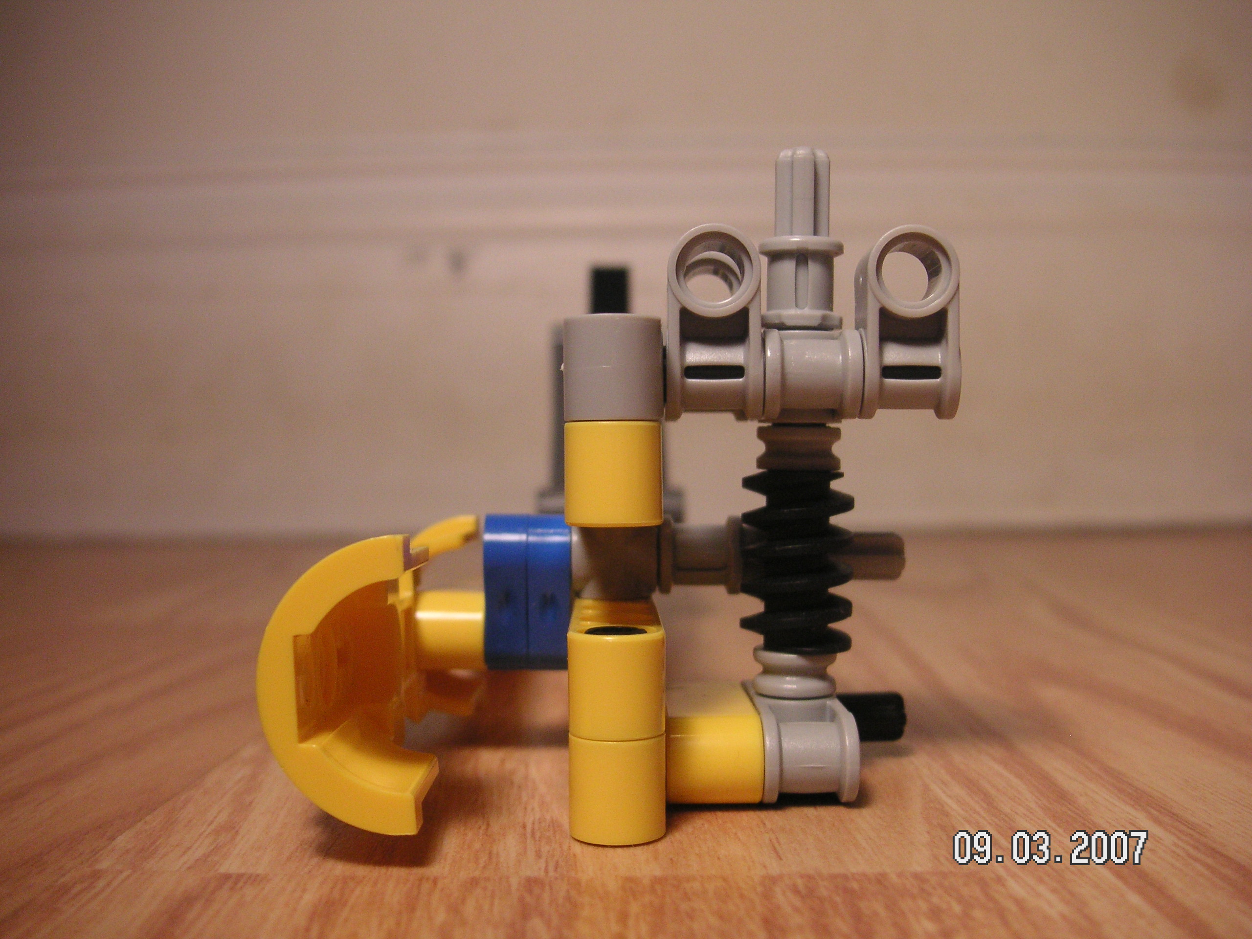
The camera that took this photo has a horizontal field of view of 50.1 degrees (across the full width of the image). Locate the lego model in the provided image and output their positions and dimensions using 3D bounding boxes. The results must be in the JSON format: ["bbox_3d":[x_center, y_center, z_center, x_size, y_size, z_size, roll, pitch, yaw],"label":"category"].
[{"bbox_3d":[-0.001,0.001,0.131,0.059,0.058,0.058,0,0,0],"label":"lego model"}]

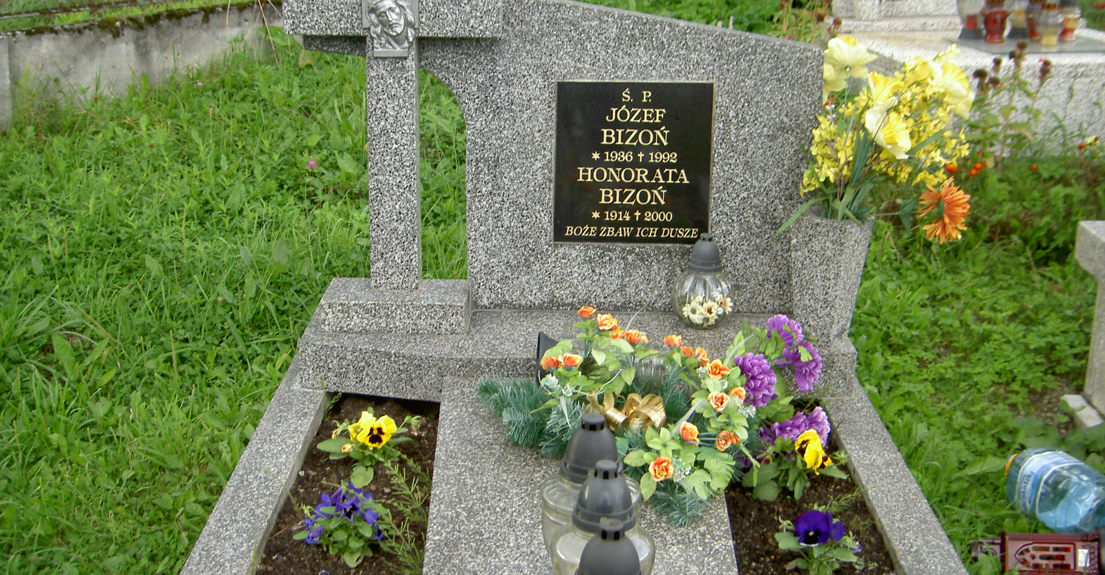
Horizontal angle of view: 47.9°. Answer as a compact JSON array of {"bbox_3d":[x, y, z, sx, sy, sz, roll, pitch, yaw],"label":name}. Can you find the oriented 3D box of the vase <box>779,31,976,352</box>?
[{"bbox_3d":[0.671,-0.213,2.647,0.365,0.635,0.330,1,16,2],"label":"vase"}]

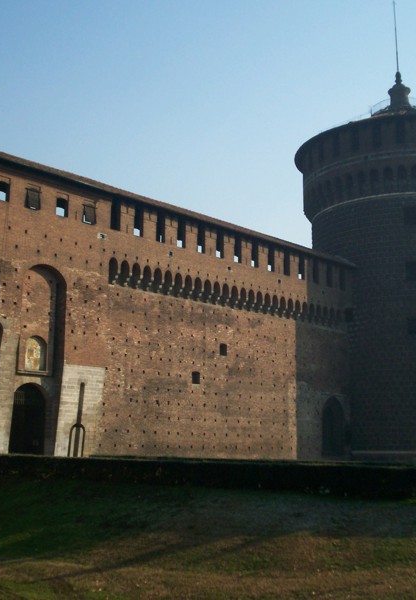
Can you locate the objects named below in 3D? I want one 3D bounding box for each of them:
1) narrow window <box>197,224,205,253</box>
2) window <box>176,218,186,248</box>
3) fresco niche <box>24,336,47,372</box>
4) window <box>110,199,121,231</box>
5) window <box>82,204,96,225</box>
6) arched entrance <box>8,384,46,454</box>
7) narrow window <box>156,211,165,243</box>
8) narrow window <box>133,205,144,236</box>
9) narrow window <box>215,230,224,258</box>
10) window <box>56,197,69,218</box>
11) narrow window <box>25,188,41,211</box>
[{"bbox_3d":[-0.654,-4.728,65.517,0.400,2.186,0.852,-8,-13,42],"label":"narrow window"},{"bbox_3d":[-2.150,-5.055,63.897,0.400,2.227,0.852,-8,-13,42],"label":"window"},{"bbox_3d":[-10.353,3.259,49.478,0.450,2.150,1.500,-10,-15,43],"label":"fresco niche"},{"bbox_3d":[-6.639,-6.005,59.035,0.400,2.288,0.852,-8,-13,42],"label":"window"},{"bbox_3d":[-7.561,-5.371,52.427,0.300,1.220,1.000,-10,-15,43],"label":"window"},{"bbox_3d":[-11.570,7.771,52.879,0.800,4.757,2.629,-8,-13,42],"label":"arched entrance"},{"bbox_3d":[-3.646,-5.395,62.281,0.400,2.294,0.852,-8,-13,42],"label":"narrow window"},{"bbox_3d":[-4.745,-5.228,55.453,0.400,2.100,0.820,-10,-15,43],"label":"narrow window"},{"bbox_3d":[0.843,-4.403,67.136,0.400,2.147,0.852,-8,-13,42],"label":"narrow window"},{"bbox_3d":[-9.815,-6.140,55.507,0.400,1.277,0.959,-8,-13,42],"label":"window"},{"bbox_3d":[-11.393,-6.531,53.807,0.400,1.330,1.030,-8,-13,42],"label":"narrow window"}]

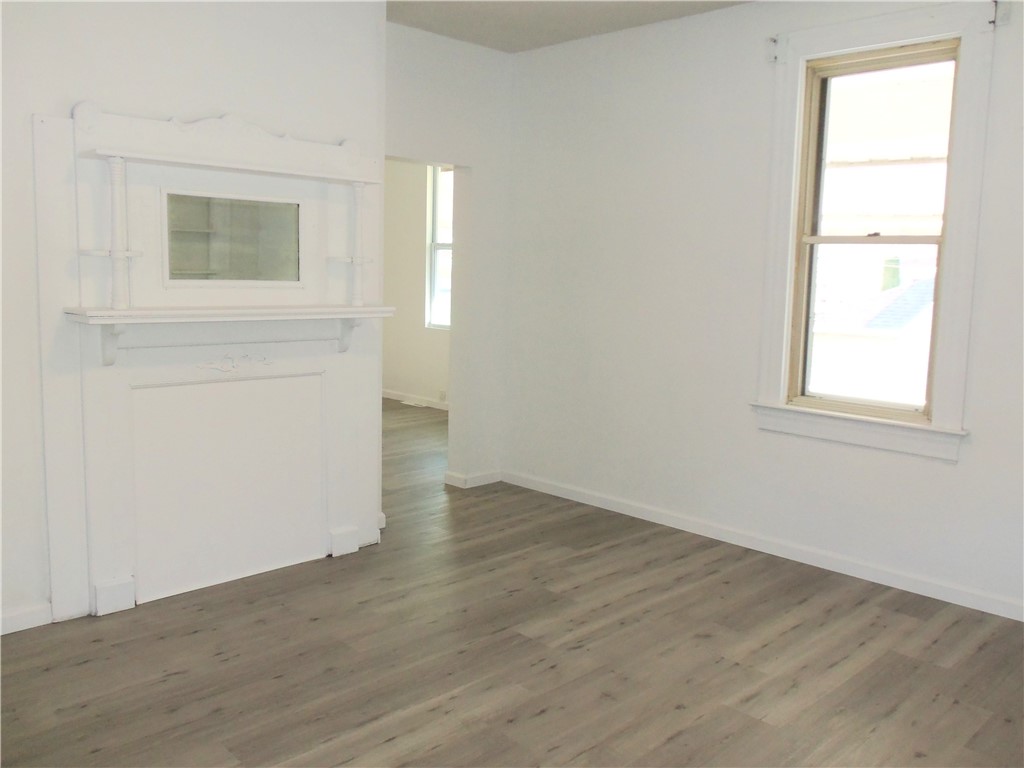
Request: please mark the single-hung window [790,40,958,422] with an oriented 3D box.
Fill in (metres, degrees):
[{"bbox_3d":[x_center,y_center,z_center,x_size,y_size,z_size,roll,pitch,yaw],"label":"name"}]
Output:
[{"bbox_3d":[1.683,-0.696,3.885,0.100,1.662,0.690,-5,10,-44],"label":"single-hung window"}]

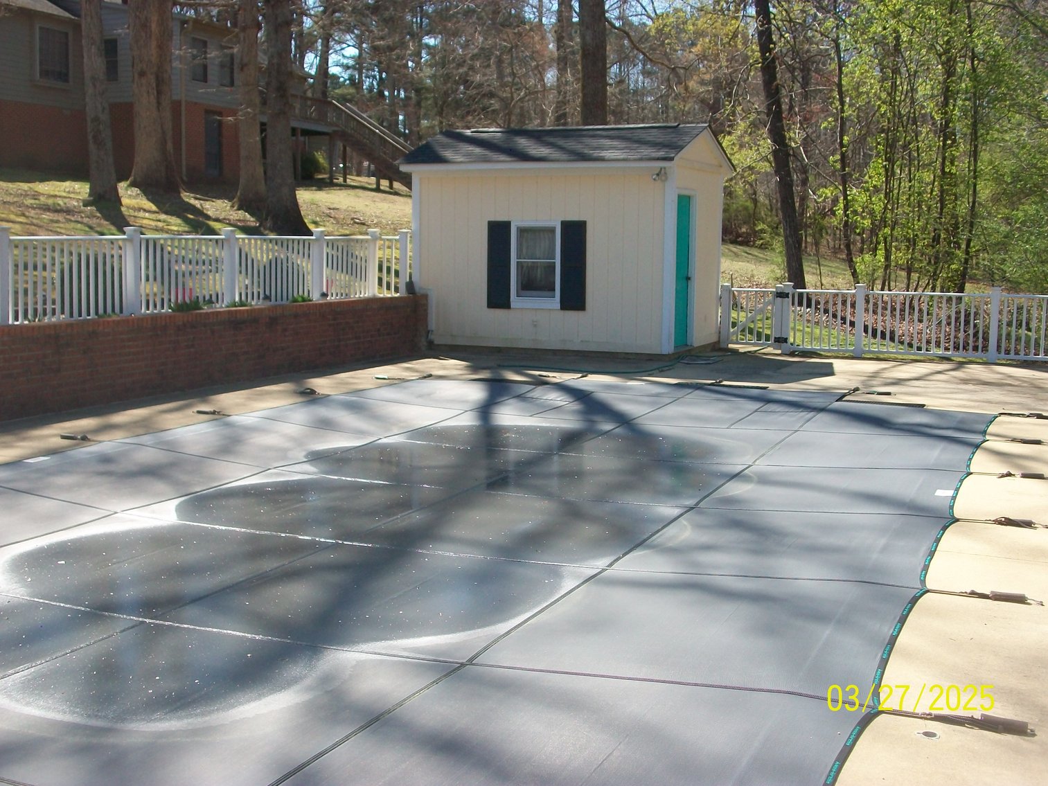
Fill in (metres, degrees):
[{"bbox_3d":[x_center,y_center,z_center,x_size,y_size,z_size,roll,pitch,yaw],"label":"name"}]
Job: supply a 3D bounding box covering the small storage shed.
[{"bbox_3d":[0.652,-2.214,18.142,3.958,3.100,2.980,3,8,23],"label":"small storage shed"}]

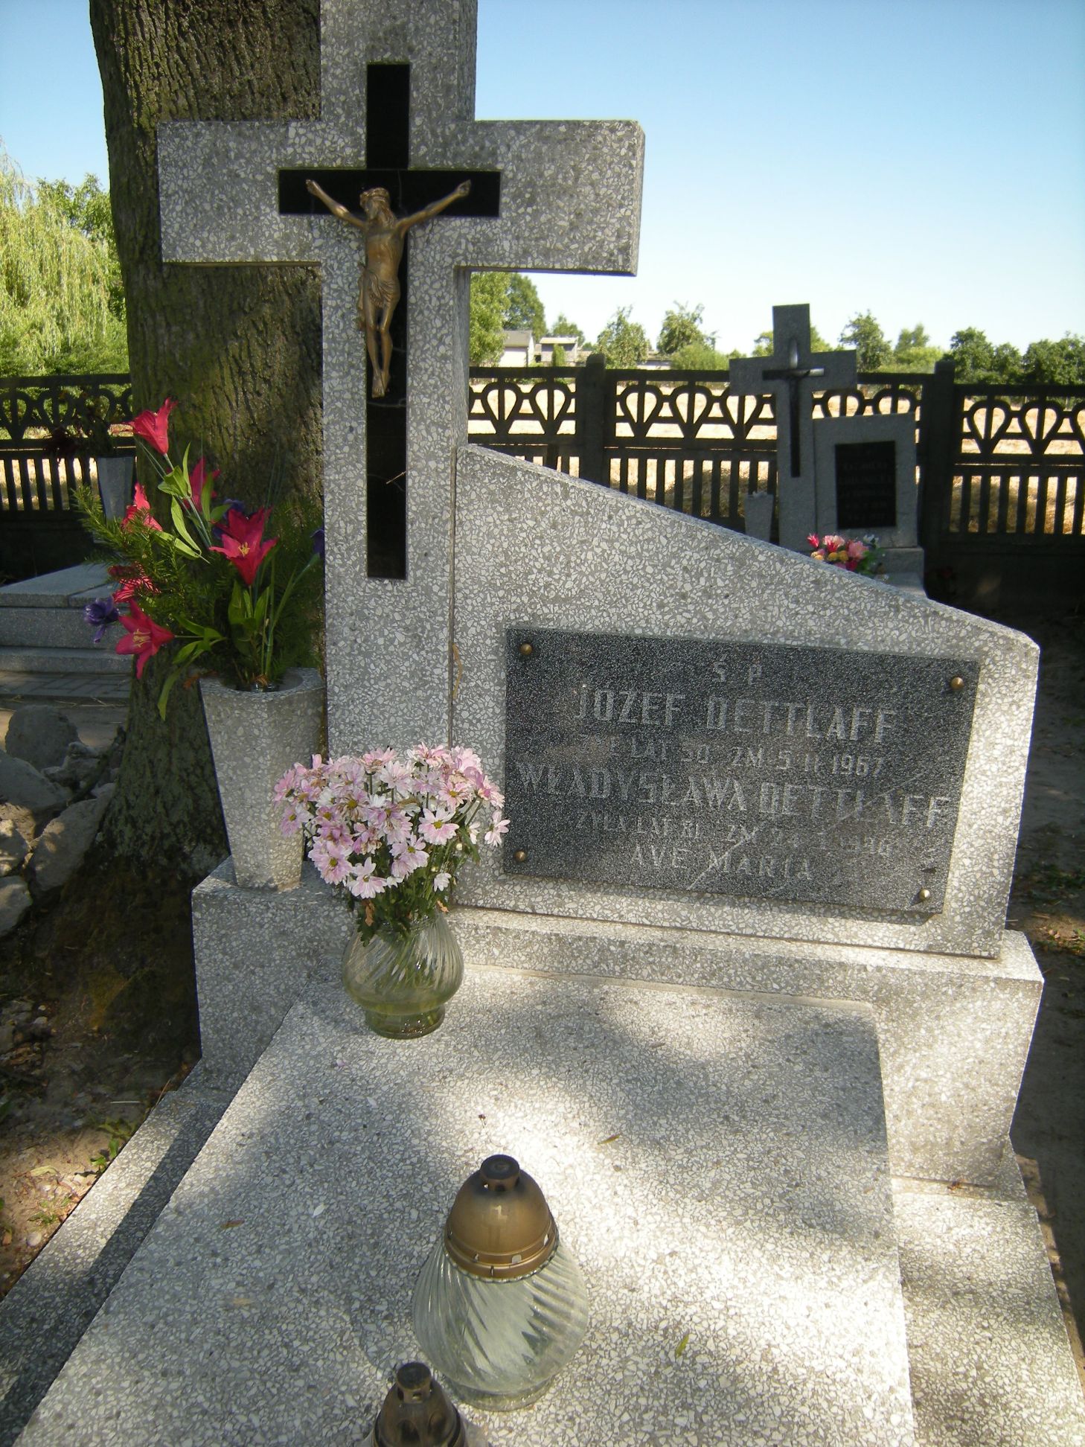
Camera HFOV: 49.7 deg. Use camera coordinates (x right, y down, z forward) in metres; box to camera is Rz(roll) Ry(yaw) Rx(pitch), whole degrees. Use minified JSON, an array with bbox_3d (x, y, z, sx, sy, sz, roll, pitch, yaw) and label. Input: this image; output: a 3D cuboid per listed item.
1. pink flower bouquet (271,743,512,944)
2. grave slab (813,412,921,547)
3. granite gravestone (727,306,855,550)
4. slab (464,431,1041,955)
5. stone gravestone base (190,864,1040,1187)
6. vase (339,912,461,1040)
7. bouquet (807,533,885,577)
[{"bbox_3d":[-0.164,0.143,1.347,0.259,0.216,0.216,5,18,9],"label":"pink flower bouquet"},{"bbox_3d":[1.364,-1.014,4.942,0.416,0.552,0.075,-2,18,7],"label":"grave slab"},{"bbox_3d":[1.058,-1.216,4.877,0.516,0.989,0.075,-2,18,7],"label":"granite gravestone"},{"bbox_3d":[0.236,-0.025,1.435,0.689,0.589,0.071,5,18,9],"label":"slab"},{"bbox_3d":[0.072,0.390,1.581,1.080,0.301,0.123,5,18,9],"label":"stone gravestone base"},{"bbox_3d":[-0.166,0.290,1.392,0.145,0.135,0.145,1,20,0],"label":"vase"},{"bbox_3d":[1.227,-0.669,4.730,0.310,0.210,0.250,4,18,9],"label":"bouquet"}]

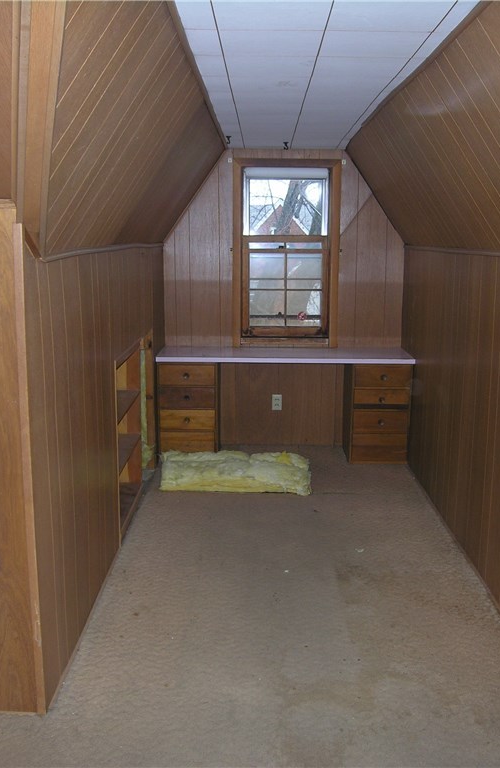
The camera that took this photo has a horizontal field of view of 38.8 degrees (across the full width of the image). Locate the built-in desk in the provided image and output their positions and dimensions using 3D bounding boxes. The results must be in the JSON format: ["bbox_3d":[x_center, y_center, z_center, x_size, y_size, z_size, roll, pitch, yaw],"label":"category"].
[{"bbox_3d":[0.228,0.144,4.859,1.661,0.724,0.470,0,12,1],"label":"built-in desk"}]

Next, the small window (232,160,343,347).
[{"bbox_3d":[0.253,-0.890,4.915,0.732,1.263,0.100,0,12,1],"label":"small window"}]

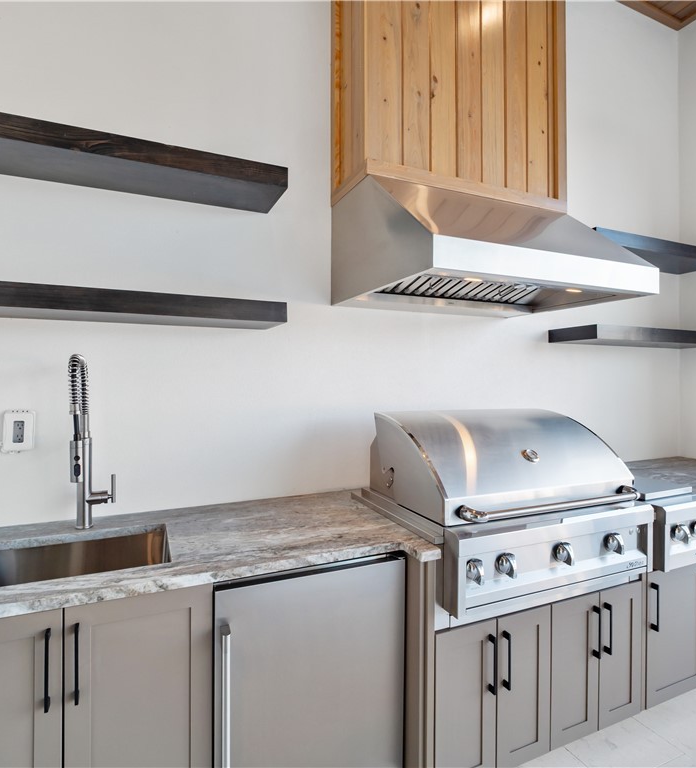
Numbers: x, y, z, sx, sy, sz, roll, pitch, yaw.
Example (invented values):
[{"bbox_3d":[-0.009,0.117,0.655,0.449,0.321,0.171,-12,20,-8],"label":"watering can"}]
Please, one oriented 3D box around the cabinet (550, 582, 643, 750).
[{"bbox_3d":[0.862,1.091,1.880,0.499,0.545,0.573,0,0,-22],"label":"cabinet"}]

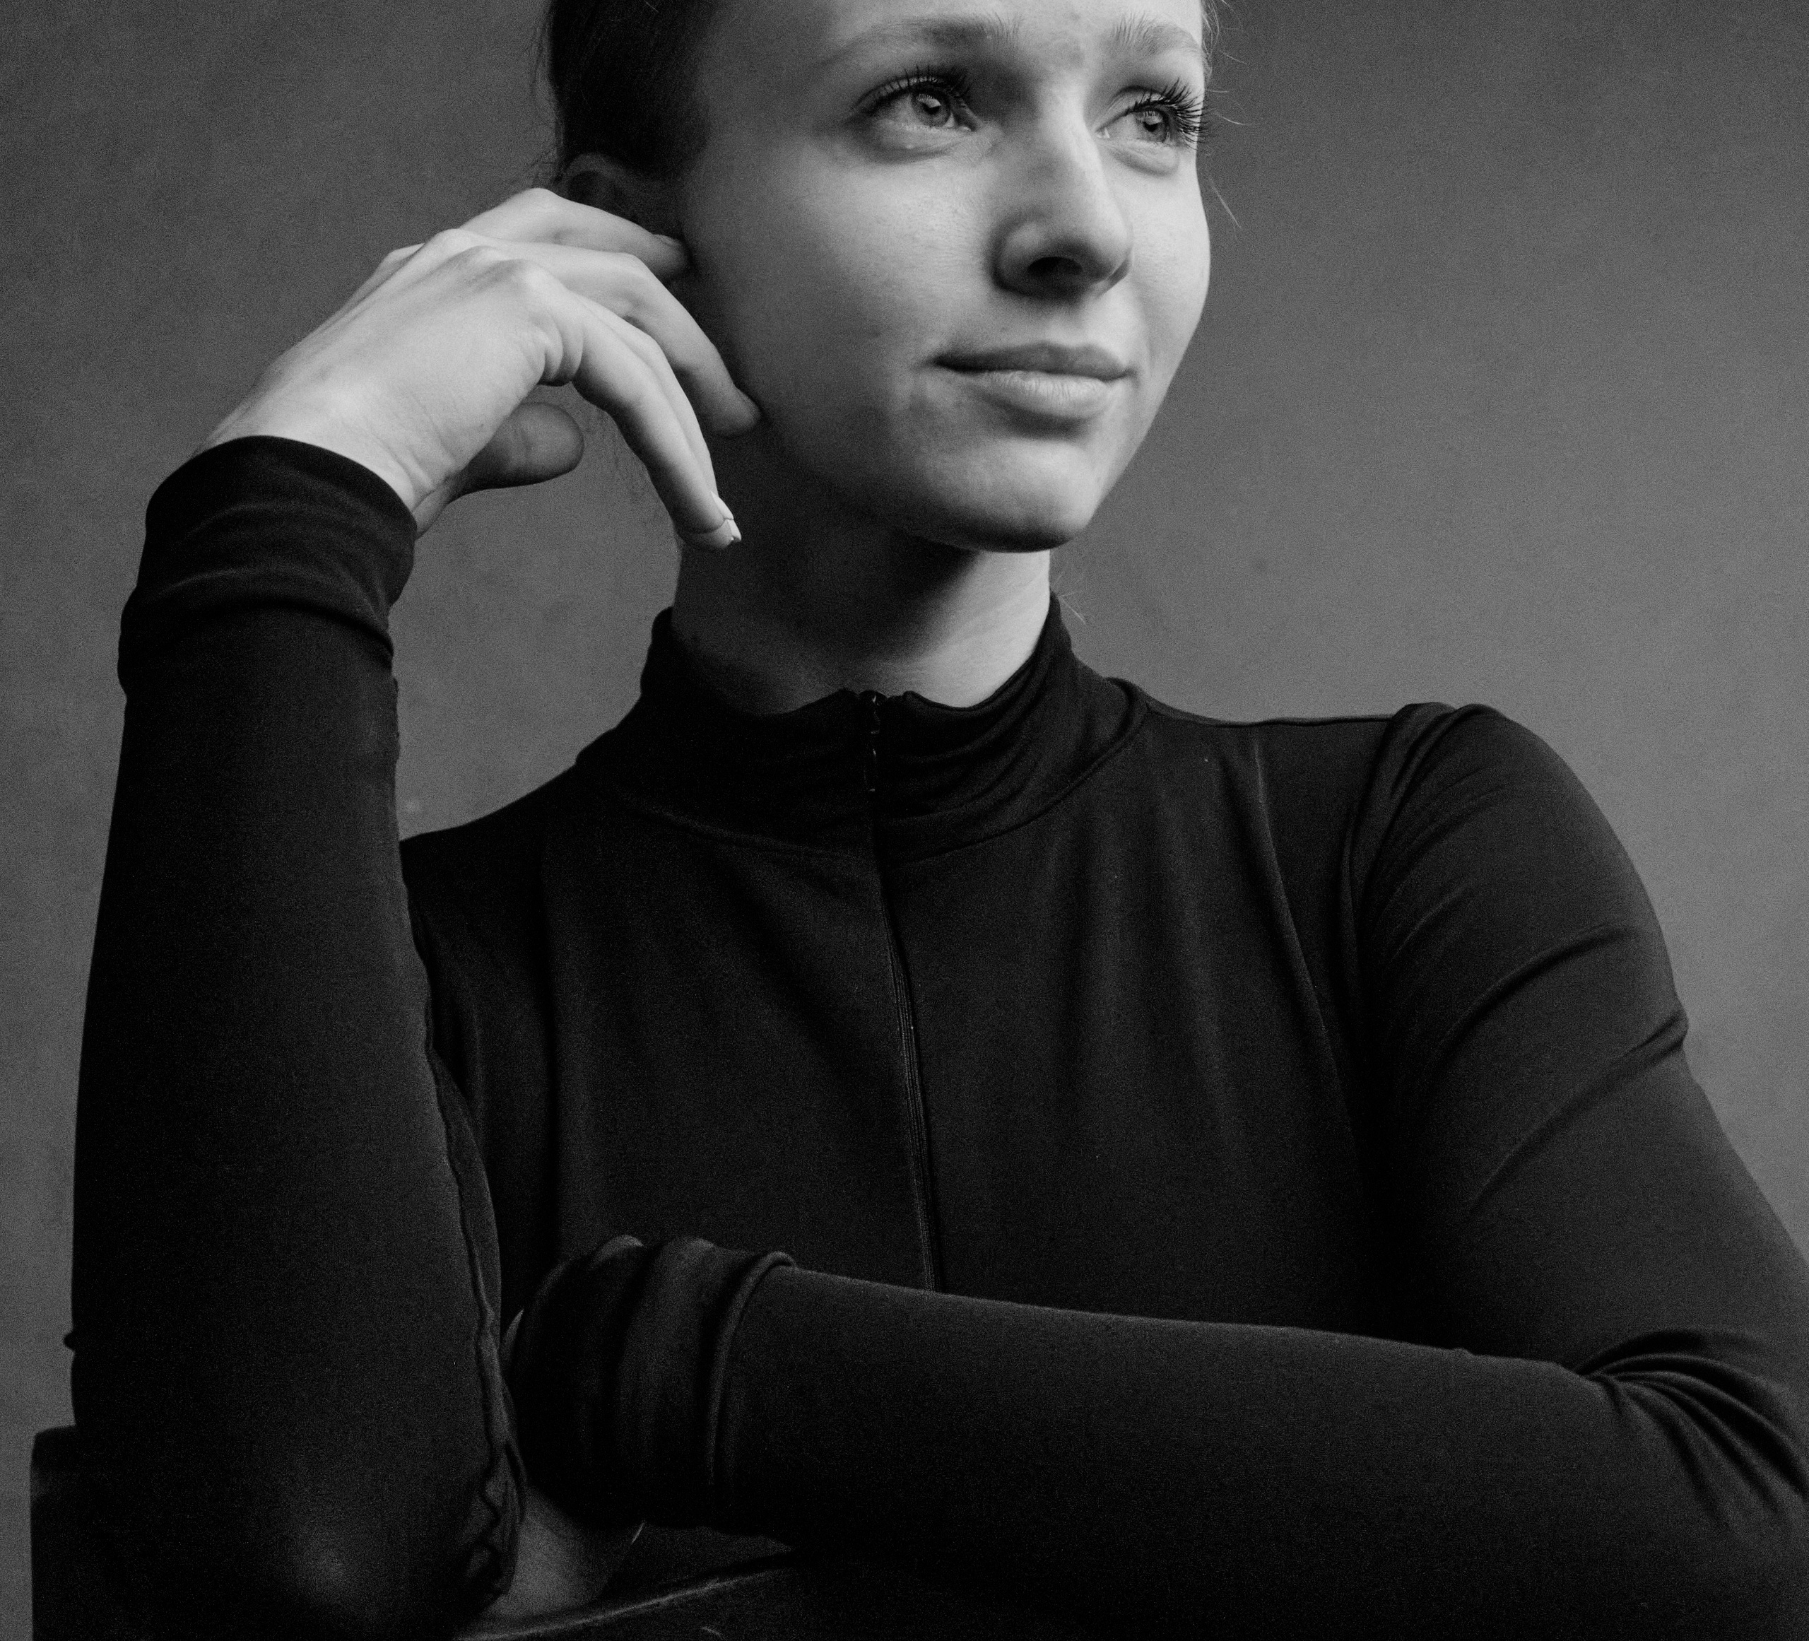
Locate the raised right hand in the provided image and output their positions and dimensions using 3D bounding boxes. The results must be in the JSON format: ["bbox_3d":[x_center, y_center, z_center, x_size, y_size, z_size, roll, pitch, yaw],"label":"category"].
[{"bbox_3d":[-0.103,-0.112,0.905,0.138,0.090,0.088,-1,2,-17],"label":"raised right hand"}]

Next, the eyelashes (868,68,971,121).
[{"bbox_3d":[0.004,-0.174,0.885,0.026,0.012,0.012,-1,-6,-32],"label":"eyelashes"}]

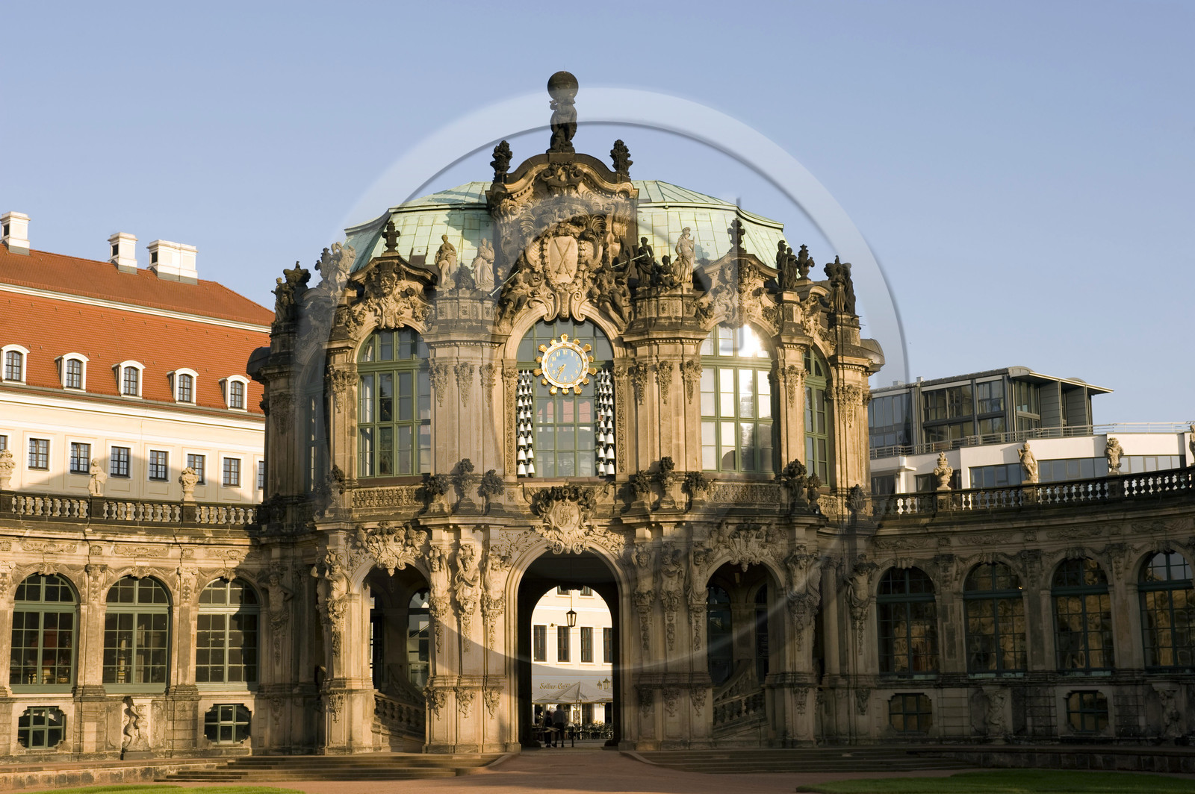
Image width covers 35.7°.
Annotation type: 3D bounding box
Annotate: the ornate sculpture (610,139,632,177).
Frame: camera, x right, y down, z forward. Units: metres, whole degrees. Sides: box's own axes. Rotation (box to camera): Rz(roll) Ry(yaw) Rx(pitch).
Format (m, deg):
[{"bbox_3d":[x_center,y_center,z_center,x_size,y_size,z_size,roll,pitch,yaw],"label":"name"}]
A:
[{"bbox_3d":[0.837,-8.373,65.321,0.739,1.425,0.739,-1,-9,1],"label":"ornate sculpture"}]

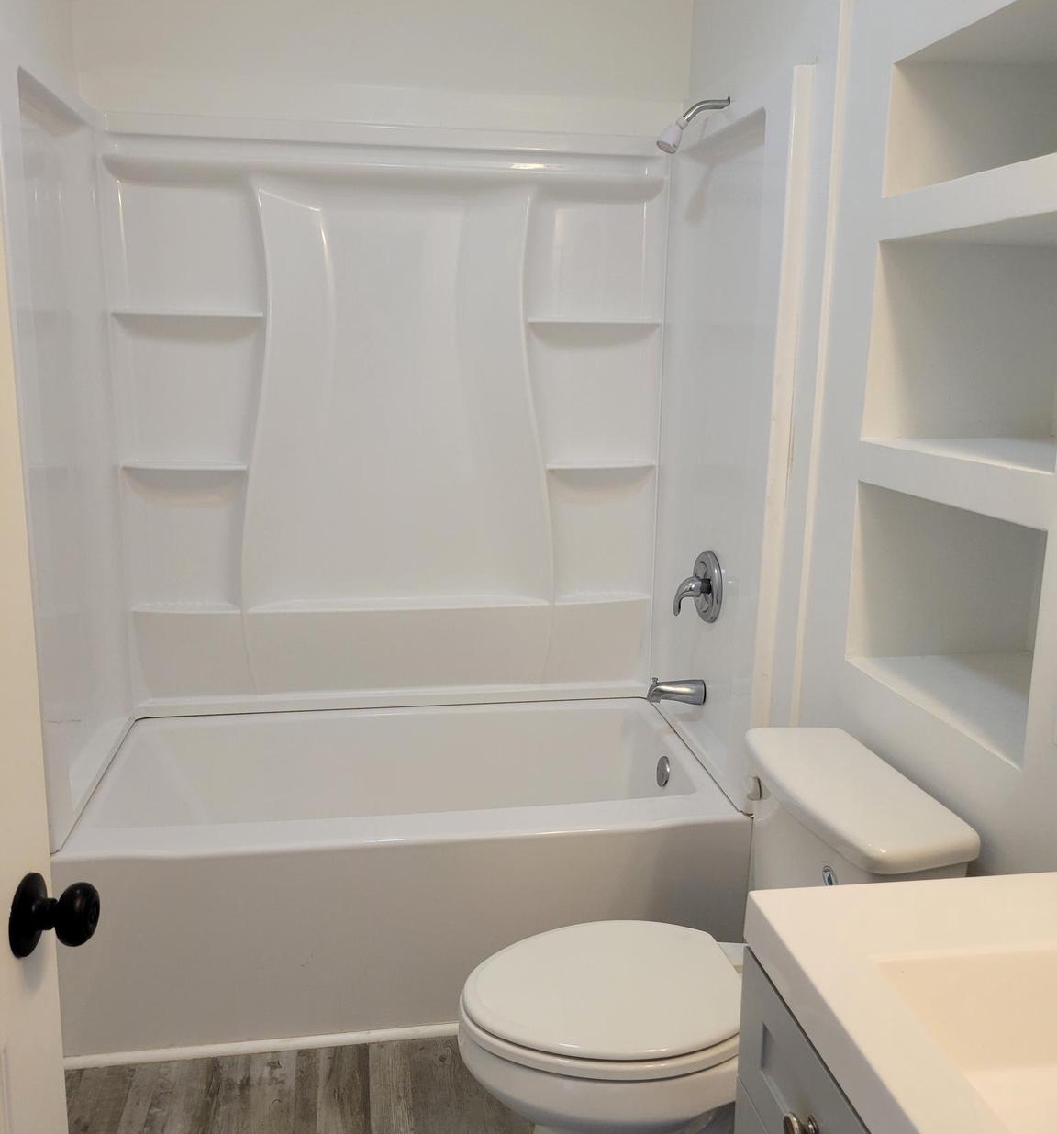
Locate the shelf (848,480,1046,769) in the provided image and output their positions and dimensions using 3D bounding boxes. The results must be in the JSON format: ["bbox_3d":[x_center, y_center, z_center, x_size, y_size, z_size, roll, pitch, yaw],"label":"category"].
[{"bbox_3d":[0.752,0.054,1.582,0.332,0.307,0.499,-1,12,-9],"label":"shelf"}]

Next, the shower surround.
[{"bbox_3d":[-0.340,-0.331,2.756,1.394,1.467,0.107,-1,12,-9],"label":"shower surround"}]

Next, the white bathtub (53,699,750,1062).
[{"bbox_3d":[-0.291,0.684,2.555,1.443,0.456,0.814,-1,12,-9],"label":"white bathtub"}]

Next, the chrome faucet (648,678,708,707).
[{"bbox_3d":[0.347,0.296,2.488,0.141,0.069,0.061,-1,12,-9],"label":"chrome faucet"}]

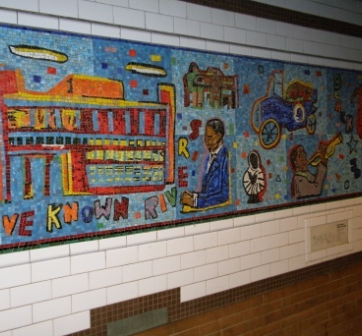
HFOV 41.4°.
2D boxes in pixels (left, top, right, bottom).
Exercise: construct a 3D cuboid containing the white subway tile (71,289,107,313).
[{"bbox_3d":[-0.366,0.524,1.900,0.152,0.074,0.012,-3,4,-38],"label":"white subway tile"}]

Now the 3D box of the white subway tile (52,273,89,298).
[{"bbox_3d":[-0.429,0.453,1.854,0.152,0.075,0.010,-3,3,-38],"label":"white subway tile"}]

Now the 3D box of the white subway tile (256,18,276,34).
[{"bbox_3d":[0.439,-0.738,2.489,0.150,0.075,0.010,-4,4,-38],"label":"white subway tile"}]

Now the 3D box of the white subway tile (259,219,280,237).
[{"bbox_3d":[0.473,0.323,2.565,0.152,0.074,0.010,-3,3,-38],"label":"white subway tile"}]

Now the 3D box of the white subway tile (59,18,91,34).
[{"bbox_3d":[-0.400,-0.539,1.819,0.133,0.050,0.012,-4,5,-38],"label":"white subway tile"}]

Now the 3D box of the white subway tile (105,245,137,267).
[{"bbox_3d":[-0.247,0.363,1.981,0.152,0.076,0.010,-3,4,-38],"label":"white subway tile"}]

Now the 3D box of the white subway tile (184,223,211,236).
[{"bbox_3d":[0.074,0.286,2.238,0.154,0.050,0.010,-3,3,-38],"label":"white subway tile"}]

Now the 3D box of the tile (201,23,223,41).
[{"bbox_3d":[0.142,-0.643,2.259,0.150,0.075,0.010,-4,4,-38],"label":"tile"}]

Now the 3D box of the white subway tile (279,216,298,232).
[{"bbox_3d":[0.600,0.316,2.666,0.152,0.075,0.010,-4,5,-38],"label":"white subway tile"}]

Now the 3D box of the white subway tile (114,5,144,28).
[{"bbox_3d":[-0.216,-0.622,1.981,0.152,0.074,0.012,-3,4,-38],"label":"white subway tile"}]

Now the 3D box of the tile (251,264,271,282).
[{"bbox_3d":[0.414,0.546,2.505,0.150,0.075,0.010,-4,4,-38],"label":"tile"}]

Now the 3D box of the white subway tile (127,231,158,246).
[{"bbox_3d":[-0.171,0.300,2.049,0.152,0.043,0.015,-3,4,-38],"label":"white subway tile"}]

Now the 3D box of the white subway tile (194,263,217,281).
[{"bbox_3d":[0.114,0.489,2.268,0.150,0.075,0.010,-4,4,-38],"label":"white subway tile"}]

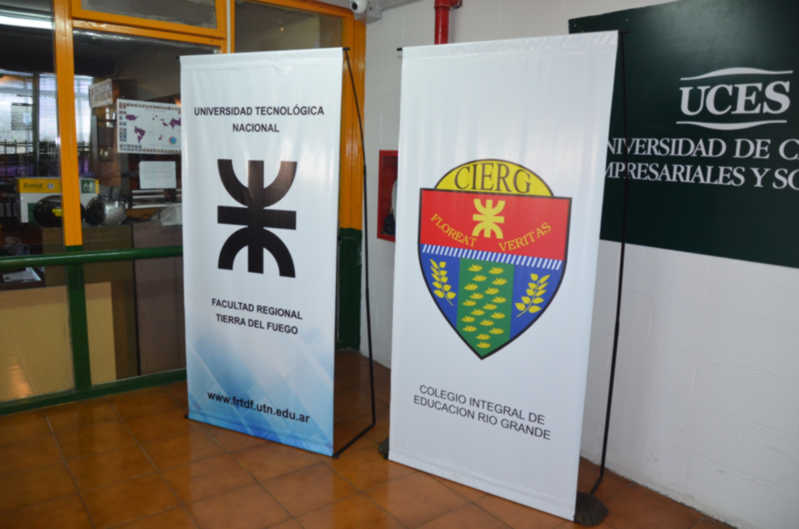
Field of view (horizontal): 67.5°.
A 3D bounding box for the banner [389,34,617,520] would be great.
[{"bbox_3d":[0.365,0.056,2.504,0.900,1.900,0.030,7,11,30],"label":"banner"}]

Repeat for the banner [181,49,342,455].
[{"bbox_3d":[-0.698,-0.048,2.933,0.910,1.900,0.030,6,10,23],"label":"banner"}]

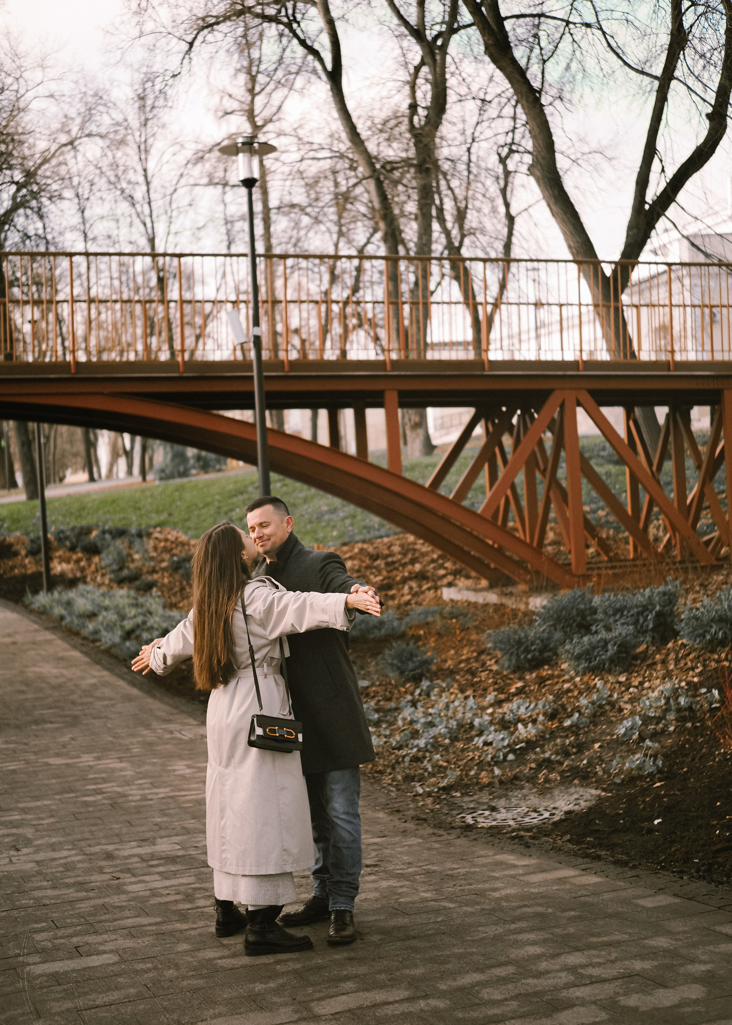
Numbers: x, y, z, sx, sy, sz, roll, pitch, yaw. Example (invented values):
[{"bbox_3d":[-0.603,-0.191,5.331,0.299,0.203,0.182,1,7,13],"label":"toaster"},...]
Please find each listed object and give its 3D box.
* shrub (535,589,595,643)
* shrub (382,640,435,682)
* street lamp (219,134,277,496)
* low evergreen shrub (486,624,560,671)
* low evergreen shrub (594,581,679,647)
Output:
[{"bbox_3d":[1.843,0.956,13.600,0.580,0.510,0.560,-3,-2,7],"label":"shrub"},{"bbox_3d":[0.364,1.274,12.700,0.460,0.360,0.430,-3,-1,1],"label":"shrub"},{"bbox_3d":[-0.940,-0.771,13.470,0.530,5.370,0.530,-3,-1,-4],"label":"street lamp"},{"bbox_3d":[1.339,1.155,12.600,0.620,0.410,0.560,-3,-1,6],"label":"low evergreen shrub"},{"bbox_3d":[2.428,0.910,13.300,0.750,0.570,0.660,-3,-2,10],"label":"low evergreen shrub"}]

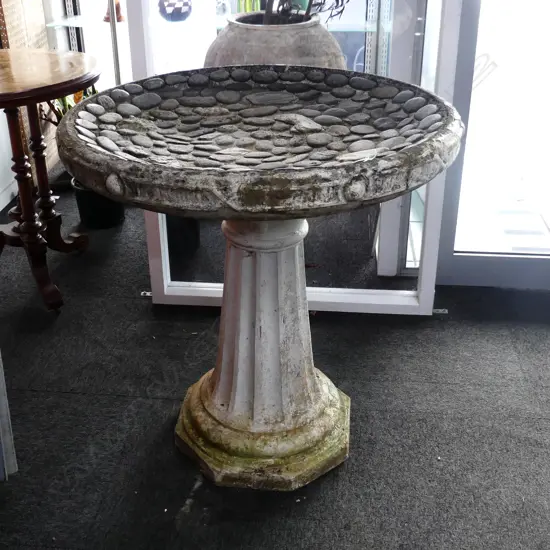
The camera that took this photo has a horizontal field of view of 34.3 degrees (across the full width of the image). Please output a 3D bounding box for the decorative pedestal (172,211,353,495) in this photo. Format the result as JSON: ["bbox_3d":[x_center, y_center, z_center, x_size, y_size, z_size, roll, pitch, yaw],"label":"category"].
[{"bbox_3d":[-0.020,0.118,1.949,0.398,0.545,0.398,3,28,6],"label":"decorative pedestal"}]

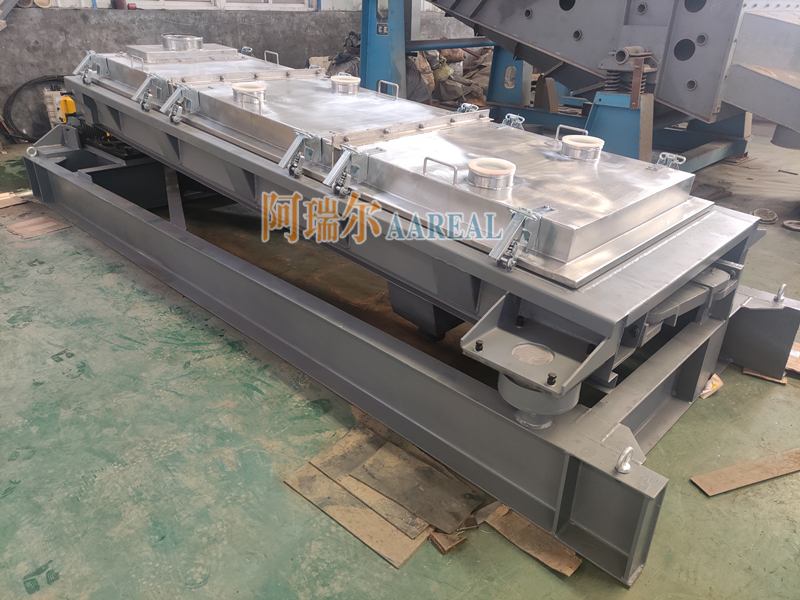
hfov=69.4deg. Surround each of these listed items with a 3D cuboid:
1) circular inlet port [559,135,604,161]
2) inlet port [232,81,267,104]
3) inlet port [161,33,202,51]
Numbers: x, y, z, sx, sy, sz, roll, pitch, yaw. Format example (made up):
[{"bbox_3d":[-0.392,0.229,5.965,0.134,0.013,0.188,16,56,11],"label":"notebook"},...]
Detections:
[{"bbox_3d":[0.725,-0.606,2.296,0.160,0.059,0.160,3,30,-2],"label":"circular inlet port"},{"bbox_3d":[-0.715,-0.988,2.752,0.155,0.064,0.155,3,30,-2],"label":"inlet port"},{"bbox_3d":[-1.393,-1.655,3.710,0.243,0.072,0.243,3,30,-2],"label":"inlet port"}]

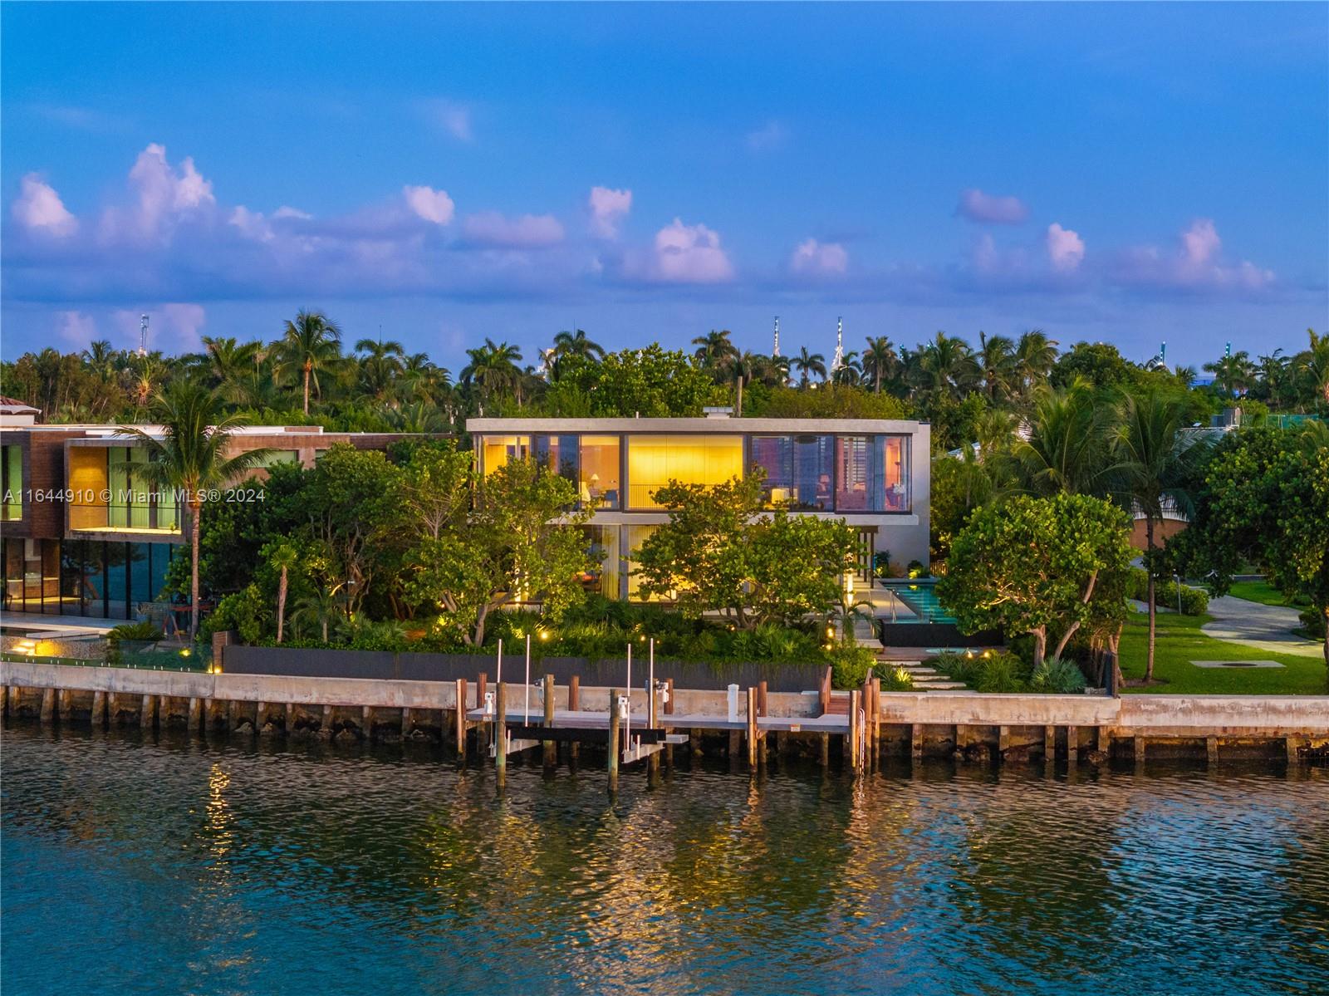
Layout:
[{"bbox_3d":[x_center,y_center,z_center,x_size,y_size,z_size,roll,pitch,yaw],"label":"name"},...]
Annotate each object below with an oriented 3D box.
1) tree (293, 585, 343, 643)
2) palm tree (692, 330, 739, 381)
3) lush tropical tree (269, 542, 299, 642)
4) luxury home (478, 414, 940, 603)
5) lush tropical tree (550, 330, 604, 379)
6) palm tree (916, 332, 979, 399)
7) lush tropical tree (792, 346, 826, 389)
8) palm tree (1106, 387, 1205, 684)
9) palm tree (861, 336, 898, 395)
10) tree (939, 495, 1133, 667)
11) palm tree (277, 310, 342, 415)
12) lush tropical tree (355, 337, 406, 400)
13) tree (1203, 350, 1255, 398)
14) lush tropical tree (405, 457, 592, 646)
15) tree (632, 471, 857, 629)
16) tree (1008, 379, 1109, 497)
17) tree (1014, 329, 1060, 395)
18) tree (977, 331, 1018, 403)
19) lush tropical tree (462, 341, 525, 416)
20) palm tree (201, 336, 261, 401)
[{"bbox_3d":[-12.818,4.300,99.753,1.850,2.130,1.850,0,2,0],"label":"tree"},{"bbox_3d":[4.638,-7.454,244.898,4.700,15.920,4.700,0,2,0],"label":"palm tree"},{"bbox_3d":[-13.019,3.262,92.253,1.000,3.460,1.000,0,3,0],"label":"lush tropical tree"},{"bbox_3d":[2.090,0.183,120.605,20.530,7.640,18.000,0,2,-1],"label":"luxury home"},{"bbox_3d":[-7.302,-6.424,224.923,4.900,15.470,4.900,0,2,0],"label":"lush tropical tree"},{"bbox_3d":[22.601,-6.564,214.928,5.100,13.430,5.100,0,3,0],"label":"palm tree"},{"bbox_3d":[15.954,-9.066,294.874,4.200,15.130,4.200,0,2,0],"label":"lush tropical tree"},{"bbox_3d":[16.199,1.267,88.656,3.500,9.590,3.500,0,3,0],"label":"palm tree"},{"bbox_3d":[21.989,-8.630,274.875,4.200,15.860,4.200,0,2,0],"label":"palm tree"},{"bbox_3d":[12.672,2.844,91.733,6.600,6.050,6.000,0,3,0],"label":"tree"},{"bbox_3d":[-23.784,-4.728,179.955,5.000,15.690,5.000,0,2,0],"label":"palm tree"},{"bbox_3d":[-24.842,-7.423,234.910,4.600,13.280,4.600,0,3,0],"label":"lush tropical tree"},{"bbox_3d":[49.349,-5.989,234.949,4.700,13.790,4.700,0,2,0],"label":"tree"},{"bbox_3d":[-6.081,1.969,98.659,6.800,6.990,6.300,0,2,0],"label":"lush tropical tree"},{"bbox_3d":[2.844,2.009,95.698,8.000,5.940,7.000,0,3,0],"label":"tree"},{"bbox_3d":[15.241,0.565,103.106,4.600,10.290,4.600,0,2,0],"label":"tree"},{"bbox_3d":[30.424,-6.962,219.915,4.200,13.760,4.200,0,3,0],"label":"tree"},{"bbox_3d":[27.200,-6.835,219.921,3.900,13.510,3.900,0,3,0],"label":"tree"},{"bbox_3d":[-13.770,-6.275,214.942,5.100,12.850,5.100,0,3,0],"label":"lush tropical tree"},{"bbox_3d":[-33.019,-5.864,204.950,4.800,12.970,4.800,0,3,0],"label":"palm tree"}]

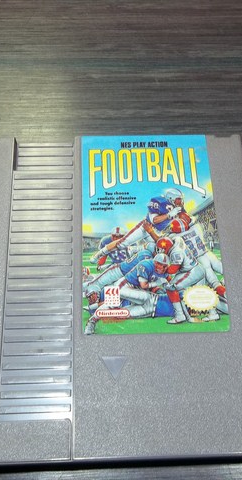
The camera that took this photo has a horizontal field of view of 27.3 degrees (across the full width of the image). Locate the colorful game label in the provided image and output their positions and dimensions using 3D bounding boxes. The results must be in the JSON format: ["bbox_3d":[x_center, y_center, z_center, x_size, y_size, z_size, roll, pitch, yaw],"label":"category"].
[{"bbox_3d":[0.012,-0.006,0.207,0.056,0.002,0.090,-1,66,-2],"label":"colorful game label"}]

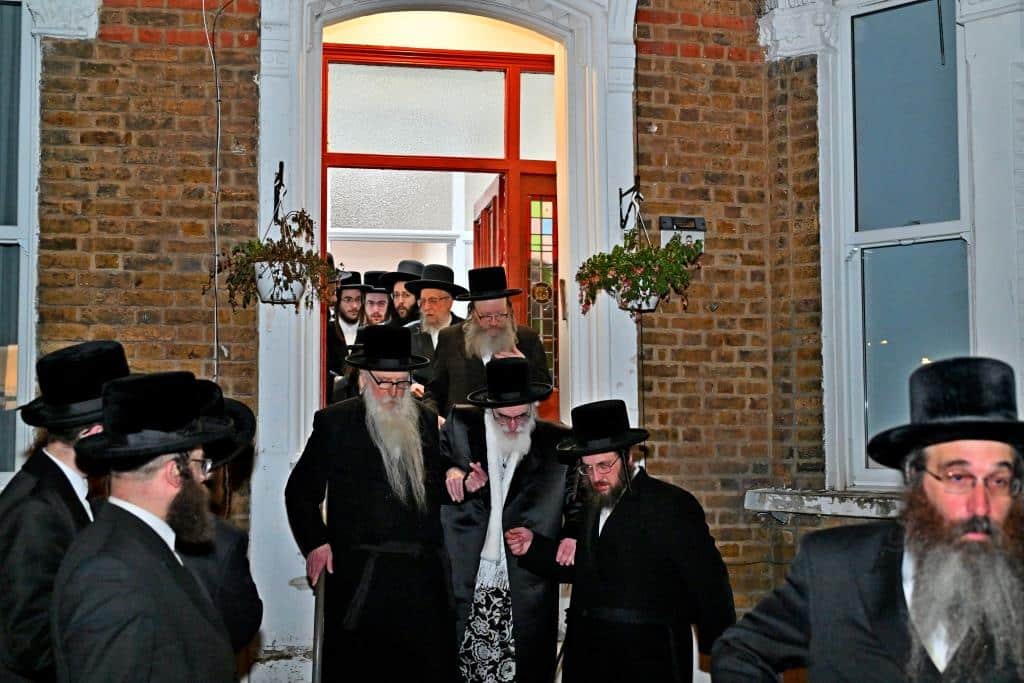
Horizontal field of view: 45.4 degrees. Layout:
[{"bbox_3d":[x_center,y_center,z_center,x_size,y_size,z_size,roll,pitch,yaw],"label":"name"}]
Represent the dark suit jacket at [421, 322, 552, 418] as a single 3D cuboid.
[{"bbox_3d":[-0.109,0.493,5.517,0.580,1.160,0.360,0,-3,-3],"label":"dark suit jacket"}]

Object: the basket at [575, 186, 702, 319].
[{"bbox_3d":[0.556,-0.400,5.377,0.490,0.560,0.450,0,-3,-10],"label":"basket"}]

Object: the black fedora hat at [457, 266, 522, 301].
[{"bbox_3d":[-0.102,-0.259,5.550,0.305,0.140,0.335,-7,4,0],"label":"black fedora hat"}]

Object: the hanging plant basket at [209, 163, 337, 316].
[{"bbox_3d":[-0.999,-0.430,5.104,0.510,0.580,0.450,0,-3,-10],"label":"hanging plant basket"}]

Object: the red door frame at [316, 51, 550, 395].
[{"bbox_3d":[-0.348,-0.051,5.720,1.170,2.660,0.130,0,-3,-10],"label":"red door frame"}]

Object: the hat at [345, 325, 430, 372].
[{"bbox_3d":[-0.473,0.030,4.650,0.325,0.140,0.360,1,14,-25],"label":"hat"}]

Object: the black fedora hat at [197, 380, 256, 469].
[{"bbox_3d":[-0.836,0.217,3.200,0.330,0.140,0.360,-2,14,27],"label":"black fedora hat"}]

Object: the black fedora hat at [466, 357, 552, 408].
[{"bbox_3d":[-0.009,0.157,4.670,0.330,0.140,0.360,-6,15,-6],"label":"black fedora hat"}]

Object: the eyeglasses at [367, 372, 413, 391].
[{"bbox_3d":[-0.470,0.151,4.620,0.140,0.045,0.140,1,13,-25],"label":"eyeglasses"}]

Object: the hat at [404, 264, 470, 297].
[{"bbox_3d":[-0.377,-0.299,6.100,0.325,0.140,0.360,3,-9,25],"label":"hat"}]

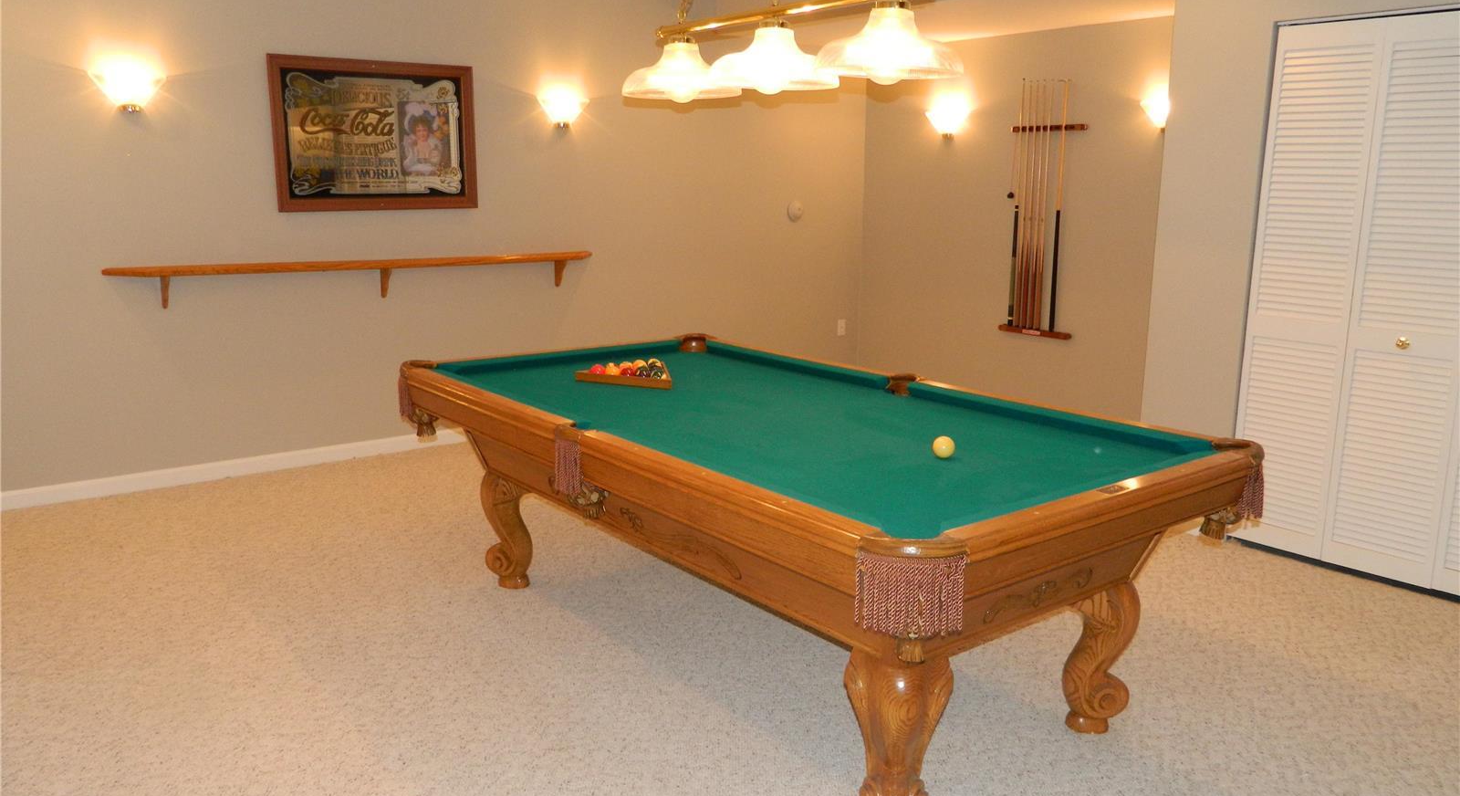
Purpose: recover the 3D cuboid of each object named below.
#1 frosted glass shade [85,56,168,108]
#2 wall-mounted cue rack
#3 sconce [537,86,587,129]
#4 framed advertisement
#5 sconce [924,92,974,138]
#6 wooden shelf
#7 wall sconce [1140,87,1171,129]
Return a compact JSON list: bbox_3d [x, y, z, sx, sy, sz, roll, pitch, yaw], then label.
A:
[{"bbox_3d":[-2.649,-1.367,4.670,0.320,0.200,0.140,-8,14,-37],"label":"frosted glass shade"},{"bbox_3d":[1.869,-1.133,6.342,0.085,1.520,0.500,-8,14,-37],"label":"wall-mounted cue rack"},{"bbox_3d":[-0.921,-1.624,5.974,0.320,0.200,0.140,-8,14,-37],"label":"sconce"},{"bbox_3d":[-1.799,-1.342,5.413,1.043,0.744,0.032,-8,14,-37],"label":"framed advertisement"},{"bbox_3d":[1.383,-1.782,6.811,0.140,0.200,0.320,-8,14,-37],"label":"sconce"},{"bbox_3d":[-1.793,-0.621,5.500,2.530,0.200,0.137,-8,14,-37],"label":"wooden shelf"},{"bbox_3d":[2.298,-1.536,5.648,0.140,0.200,0.320,-8,14,-37],"label":"wall sconce"}]

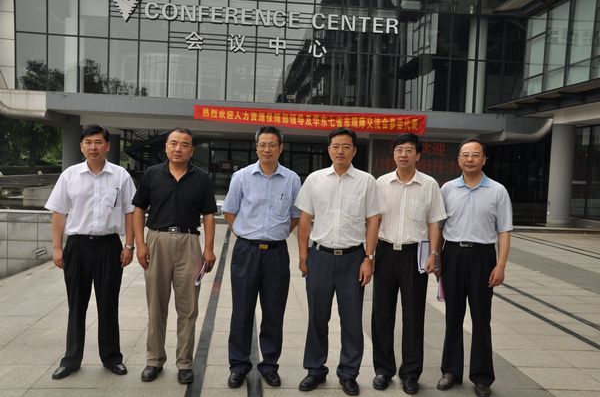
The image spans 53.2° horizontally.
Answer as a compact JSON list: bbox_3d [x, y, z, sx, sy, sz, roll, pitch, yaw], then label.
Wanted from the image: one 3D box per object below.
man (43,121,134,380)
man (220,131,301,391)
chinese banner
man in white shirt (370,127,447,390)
[{"bbox_3d":[-1.461,0.351,4.190,0.620,1.730,0.340,1,3,-16],"label":"man"},{"bbox_3d":[-0.261,0.378,4.115,0.540,1.745,0.360,2,3,-5],"label":"man"},{"bbox_3d":[0.394,-2.942,22.500,8.771,0.713,0.060,2,3,-5],"label":"chinese banner"},{"bbox_3d":[0.723,0.426,4.127,0.570,1.735,0.340,3,3,13],"label":"man in white shirt"}]

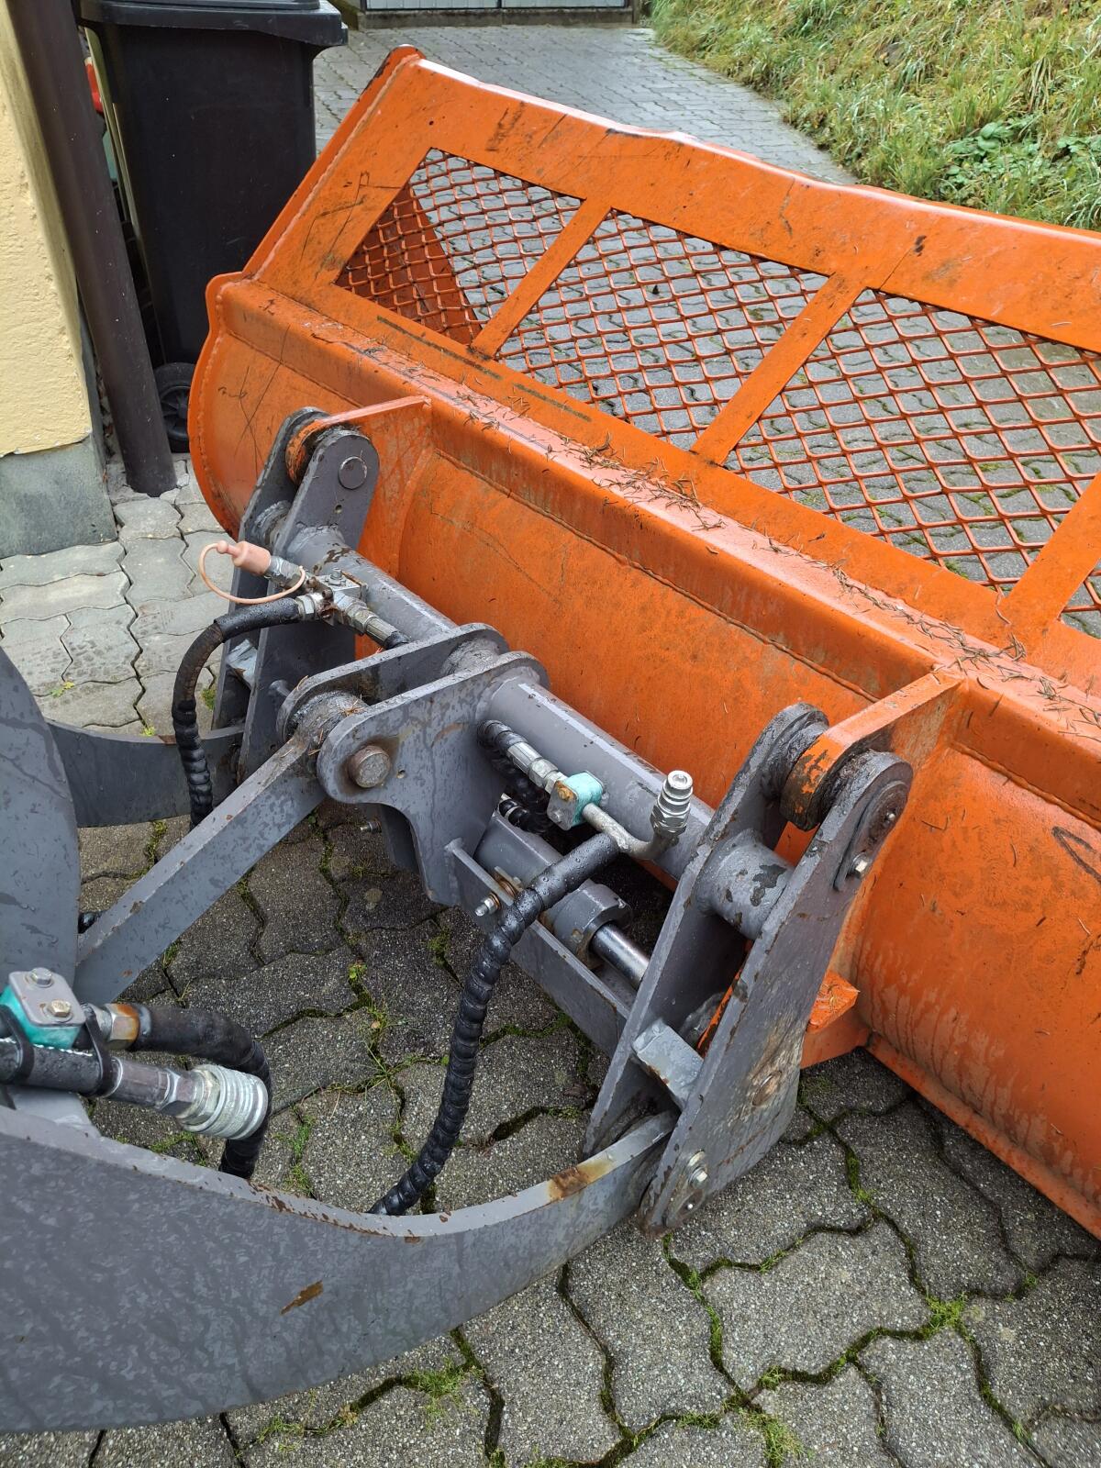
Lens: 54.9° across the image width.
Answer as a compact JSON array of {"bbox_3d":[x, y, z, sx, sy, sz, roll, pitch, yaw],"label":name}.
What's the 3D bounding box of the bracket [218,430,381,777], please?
[{"bbox_3d":[-0.332,-0.171,1.472,0.243,0.555,0.092,-16,40,-39],"label":"bracket"}]

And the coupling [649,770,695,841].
[{"bbox_3d":[0.094,0.057,0.812,0.030,0.061,0.030,4,43,-4],"label":"coupling"}]

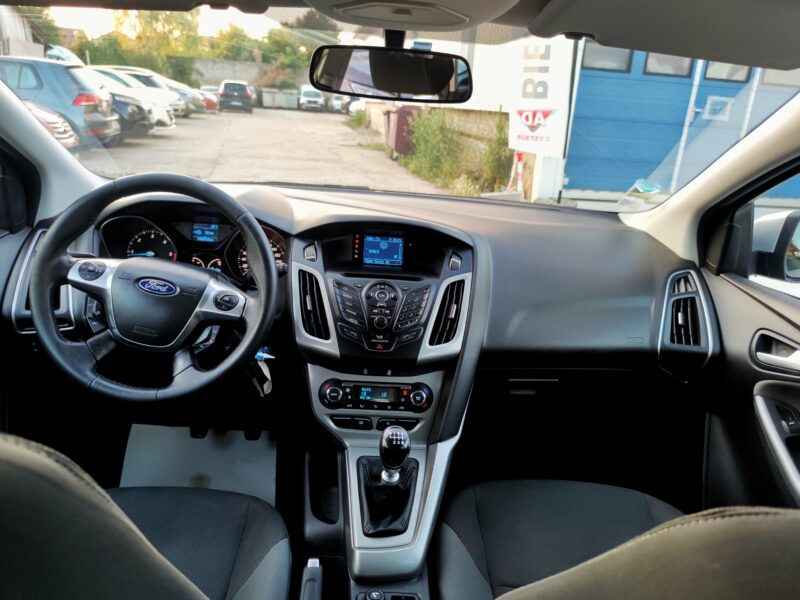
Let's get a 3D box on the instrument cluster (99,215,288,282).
[{"bbox_3d":[-0.411,-0.107,1.115,0.360,0.147,0.080,2,1,-6],"label":"instrument cluster"}]

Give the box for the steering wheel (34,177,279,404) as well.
[{"bbox_3d":[-0.394,-0.023,0.914,0.375,0.370,0.100,14,-10,-8],"label":"steering wheel"}]

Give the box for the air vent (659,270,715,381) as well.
[{"bbox_3d":[0.610,0.054,1.180,0.110,0.225,0.060,5,1,2],"label":"air vent"}]

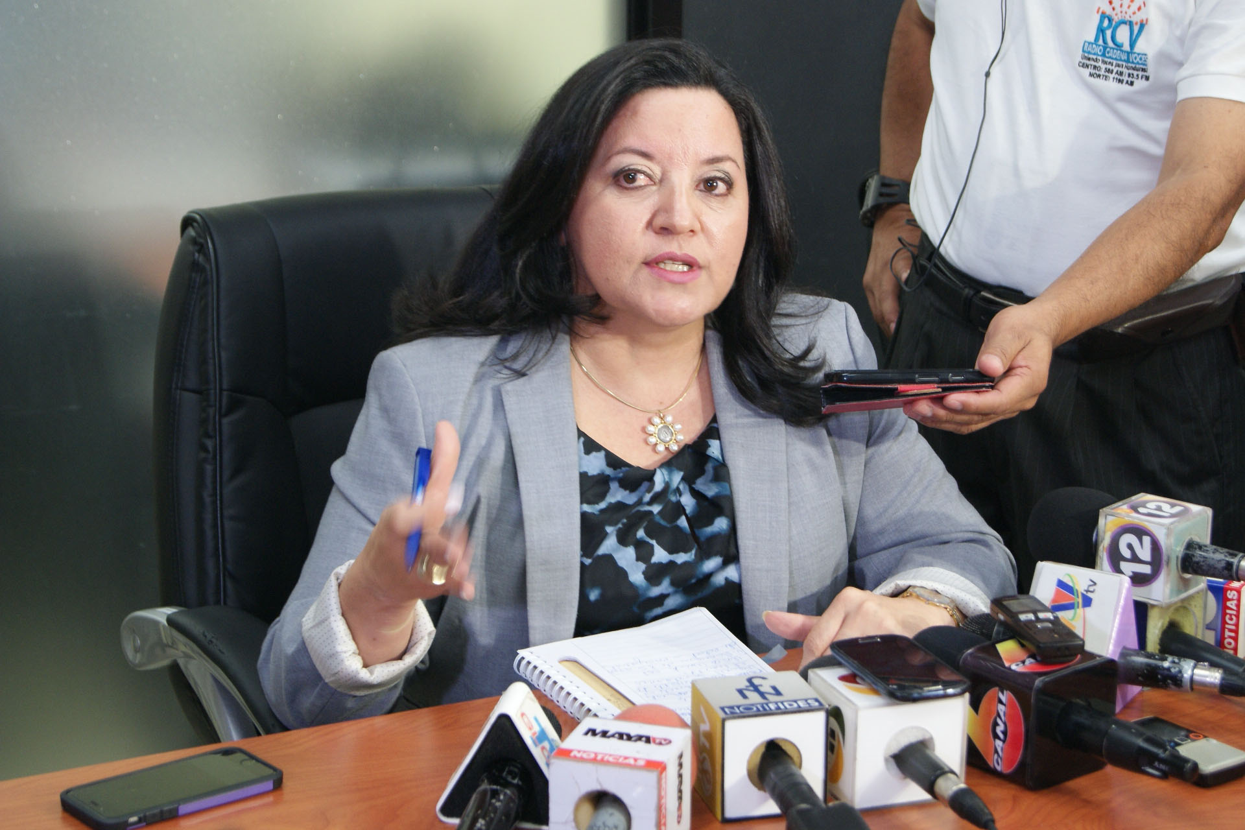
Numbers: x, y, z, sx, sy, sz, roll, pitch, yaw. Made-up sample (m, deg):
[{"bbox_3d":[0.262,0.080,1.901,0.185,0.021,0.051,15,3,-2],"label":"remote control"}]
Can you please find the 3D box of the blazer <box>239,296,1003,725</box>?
[{"bbox_3d":[0.005,0.179,2.032,0.600,0.540,0.400,-5,15,-19],"label":"blazer"}]

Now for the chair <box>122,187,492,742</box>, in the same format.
[{"bbox_3d":[-0.030,0.378,2.119,0.660,1.040,0.680,-5,15,-19],"label":"chair"}]

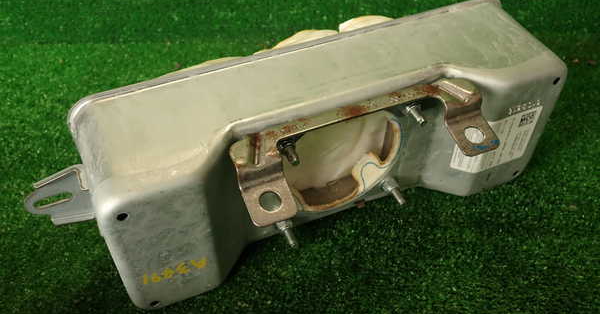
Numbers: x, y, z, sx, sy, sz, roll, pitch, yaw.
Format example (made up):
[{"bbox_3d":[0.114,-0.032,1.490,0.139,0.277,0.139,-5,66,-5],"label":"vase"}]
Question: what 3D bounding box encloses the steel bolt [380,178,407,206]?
[{"bbox_3d":[0.074,0.027,0.432,0.012,0.012,0.024,-17,52,-14],"label":"steel bolt"}]

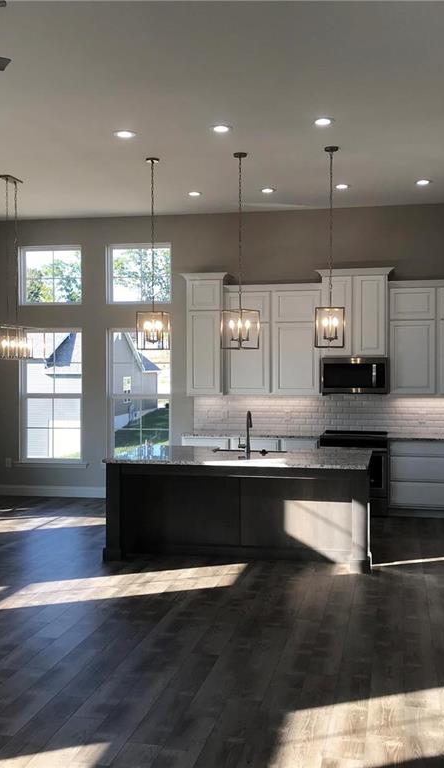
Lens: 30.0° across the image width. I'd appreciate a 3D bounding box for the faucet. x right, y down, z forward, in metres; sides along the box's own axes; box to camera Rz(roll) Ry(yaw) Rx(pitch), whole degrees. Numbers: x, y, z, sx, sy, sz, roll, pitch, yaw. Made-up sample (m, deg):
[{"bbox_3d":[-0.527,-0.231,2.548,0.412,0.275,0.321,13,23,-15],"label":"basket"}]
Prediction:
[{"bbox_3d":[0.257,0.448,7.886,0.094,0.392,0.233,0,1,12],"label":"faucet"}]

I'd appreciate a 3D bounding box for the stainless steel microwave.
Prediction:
[{"bbox_3d":[1.610,-0.102,9.908,0.765,0.431,0.411,0,1,12],"label":"stainless steel microwave"}]

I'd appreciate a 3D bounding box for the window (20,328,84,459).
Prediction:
[{"bbox_3d":[-2.275,0.161,11.055,0.890,1.780,0.100,0,1,12],"label":"window"}]

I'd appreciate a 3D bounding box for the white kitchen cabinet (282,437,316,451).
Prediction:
[{"bbox_3d":[0.953,1.070,9.947,0.455,0.875,0.614,0,1,12],"label":"white kitchen cabinet"}]

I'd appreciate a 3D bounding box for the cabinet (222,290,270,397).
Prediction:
[{"bbox_3d":[0.364,-0.521,10.189,0.549,1.307,0.327,0,1,12],"label":"cabinet"}]

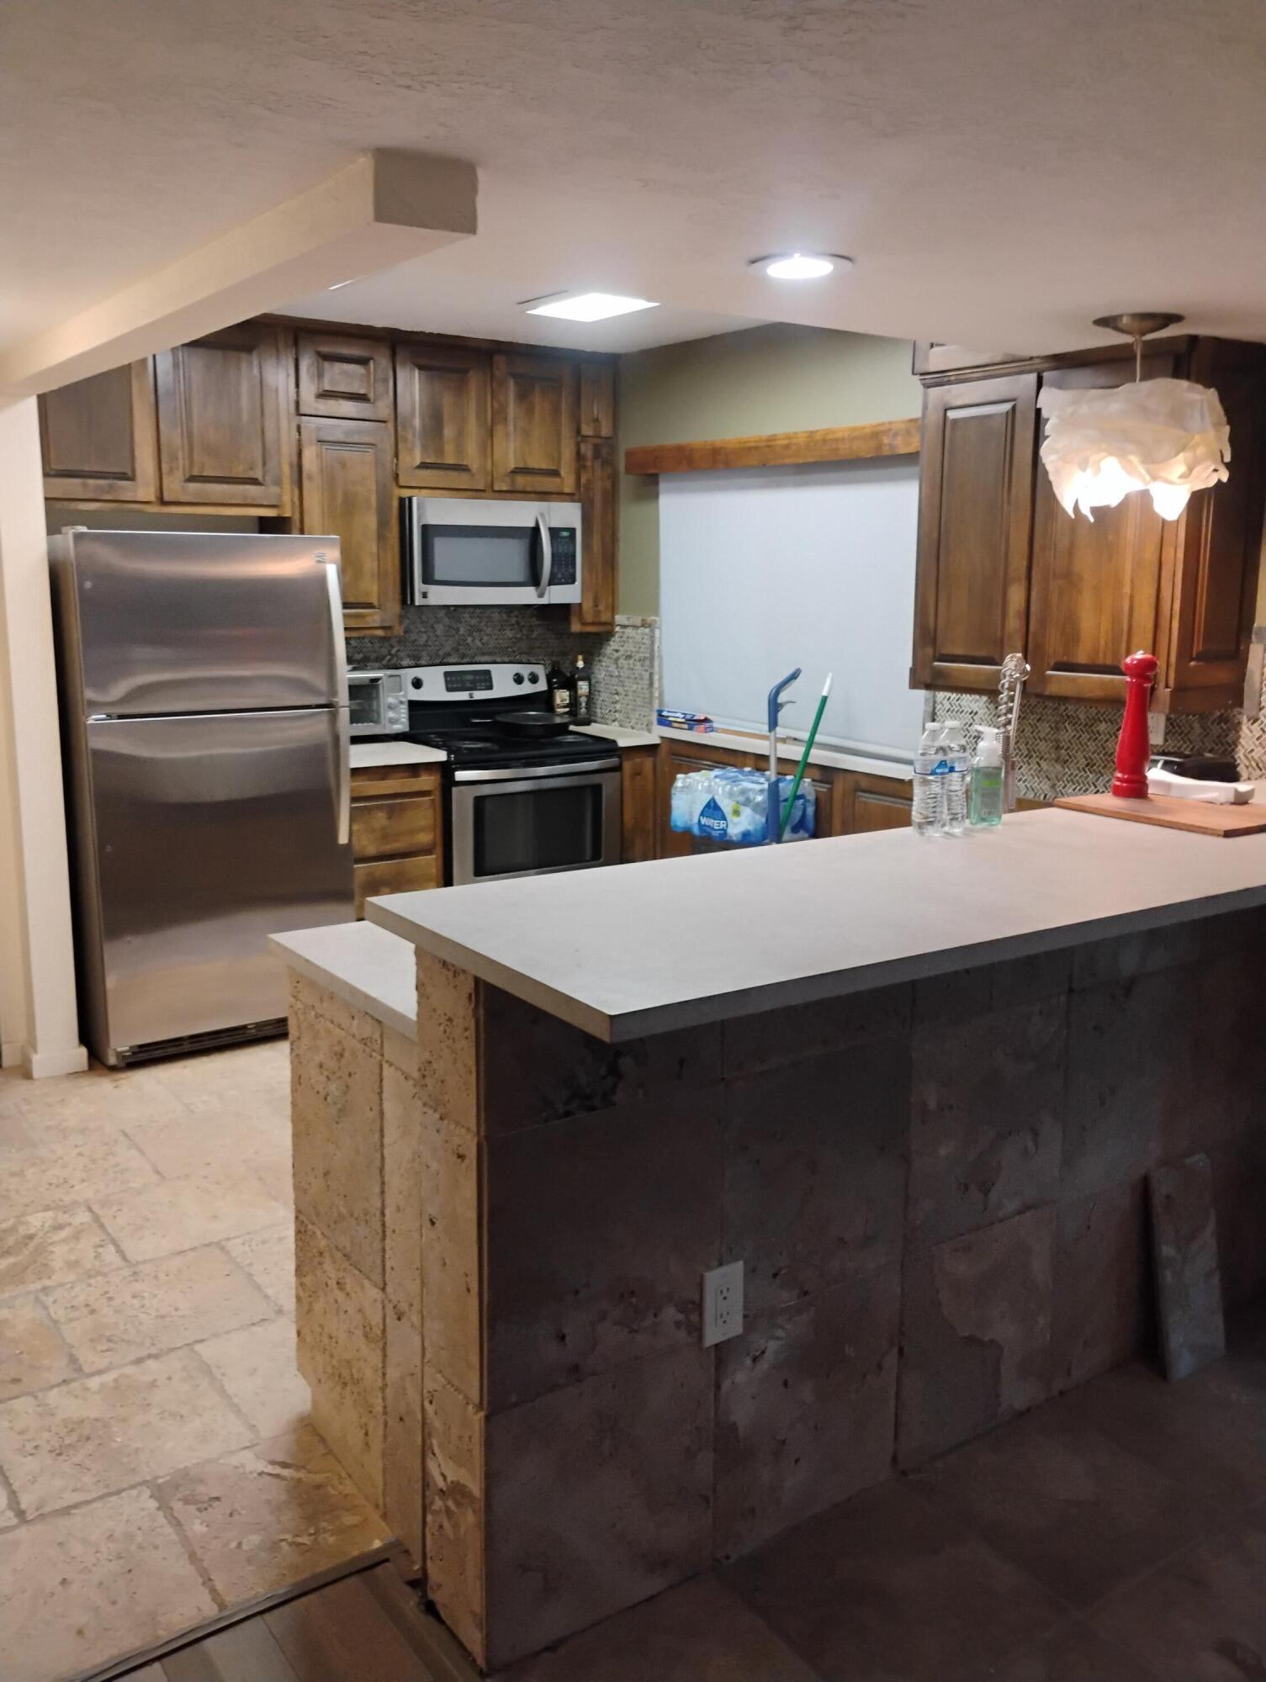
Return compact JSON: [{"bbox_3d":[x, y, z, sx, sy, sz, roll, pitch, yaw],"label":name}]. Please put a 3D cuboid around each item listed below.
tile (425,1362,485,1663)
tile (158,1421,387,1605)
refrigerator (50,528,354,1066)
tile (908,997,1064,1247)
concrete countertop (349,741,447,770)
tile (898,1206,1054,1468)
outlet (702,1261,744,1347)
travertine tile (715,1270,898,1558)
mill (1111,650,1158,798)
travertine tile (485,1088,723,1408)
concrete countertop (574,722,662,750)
[{"bbox_3d":[-0.258,0.979,2.000,0.014,0.395,0.185,-7,12,-34],"label":"tile"},{"bbox_3d":[-0.606,1.126,2.283,0.285,0.014,0.355,-7,12,-34],"label":"tile"},{"bbox_3d":[-1.526,-0.180,4.711,0.832,1.685,0.820,-7,12,-34],"label":"refrigerator"},{"bbox_3d":[0.619,0.496,2.414,0.403,0.397,0.018,-7,13,-34],"label":"tile"},{"bbox_3d":[-1.071,-0.333,5.198,0.475,0.032,0.625,-7,12,-34],"label":"concrete countertop"},{"bbox_3d":[0.636,0.911,2.540,0.413,0.421,0.015,-7,13,-34],"label":"tile"},{"bbox_3d":[0.139,0.712,2.100,0.079,0.123,0.008,-7,12,-34],"label":"outlet"},{"bbox_3d":[0.301,0.952,2.308,0.413,0.419,0.015,-7,13,-34],"label":"travertine tile"},{"bbox_3d":[1.129,-0.265,3.057,0.080,0.317,0.080,-7,13,-34],"label":"mill"},{"bbox_3d":[-0.039,0.573,1.964,0.400,0.408,0.018,-7,13,-34],"label":"travertine tile"},{"bbox_3d":[-0.138,-0.446,5.780,0.240,0.035,0.610,-7,13,-34],"label":"concrete countertop"}]

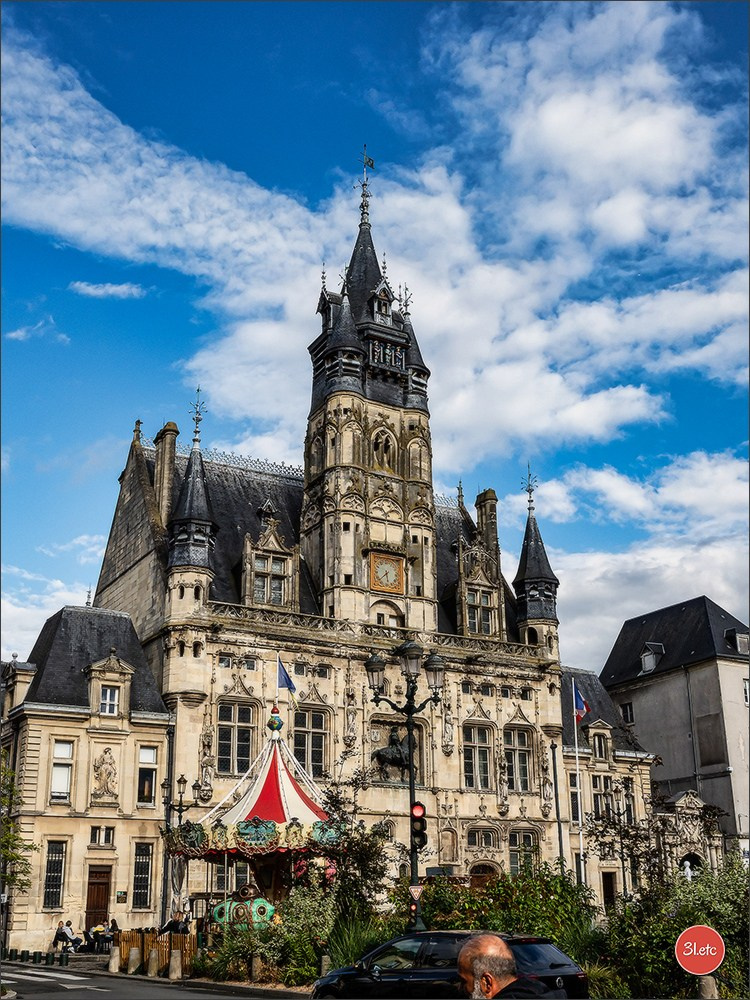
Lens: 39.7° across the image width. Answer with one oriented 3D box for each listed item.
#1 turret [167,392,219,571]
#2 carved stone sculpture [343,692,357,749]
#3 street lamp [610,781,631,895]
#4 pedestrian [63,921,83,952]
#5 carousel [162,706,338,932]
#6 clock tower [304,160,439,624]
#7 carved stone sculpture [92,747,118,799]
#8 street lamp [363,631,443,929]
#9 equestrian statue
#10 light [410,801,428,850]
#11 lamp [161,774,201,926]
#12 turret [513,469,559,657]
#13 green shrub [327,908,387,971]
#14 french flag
[{"bbox_3d":[-9.256,-1.151,52.694,2.500,9.692,2.500,10,-22,-28],"label":"turret"},{"bbox_3d":[-1.271,10.992,51.845,0.600,2.754,0.500,10,-22,-28],"label":"carved stone sculpture"},{"bbox_3d":[11.312,16.417,47.598,1.600,6.747,0.500,9,-21,-27],"label":"street lamp"},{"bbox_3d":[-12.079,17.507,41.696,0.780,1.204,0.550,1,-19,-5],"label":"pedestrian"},{"bbox_3d":[-3.323,11.039,34.829,7.400,8.164,7.400,-1,-19,0],"label":"carousel"},{"bbox_3d":[-0.345,-7.992,63.829,6.200,32.736,6.000,10,-22,-28],"label":"clock tower"},{"bbox_3d":[-11.905,12.037,45.941,1.000,2.232,0.400,10,-22,-28],"label":"carved stone sculpture"},{"bbox_3d":[0.819,6.783,23.201,1.850,7.376,0.550,-1,-19,0],"label":"street lamp"},{"bbox_3d":[0.938,12.576,51.440,2.600,2.702,0.900,9,-21,-27],"label":"equestrian statue"},{"bbox_3d":[0.800,5.853,18.700,0.270,0.833,0.300,10,-22,-28],"label":"light"},{"bbox_3d":[-7.456,13.558,39.262,1.500,6.200,0.500,10,-22,-28],"label":"lamp"},{"bbox_3d":[9.687,3.542,61.912,2.600,11.619,2.600,-1,-19,0],"label":"turret"},{"bbox_3d":[-0.437,10.383,24.259,1.400,1.591,1.300,-1,-19,0],"label":"green shrub"},{"bbox_3d":[9.717,9.595,49.306,0.850,1.880,0.400,-1,-19,0],"label":"french flag"}]

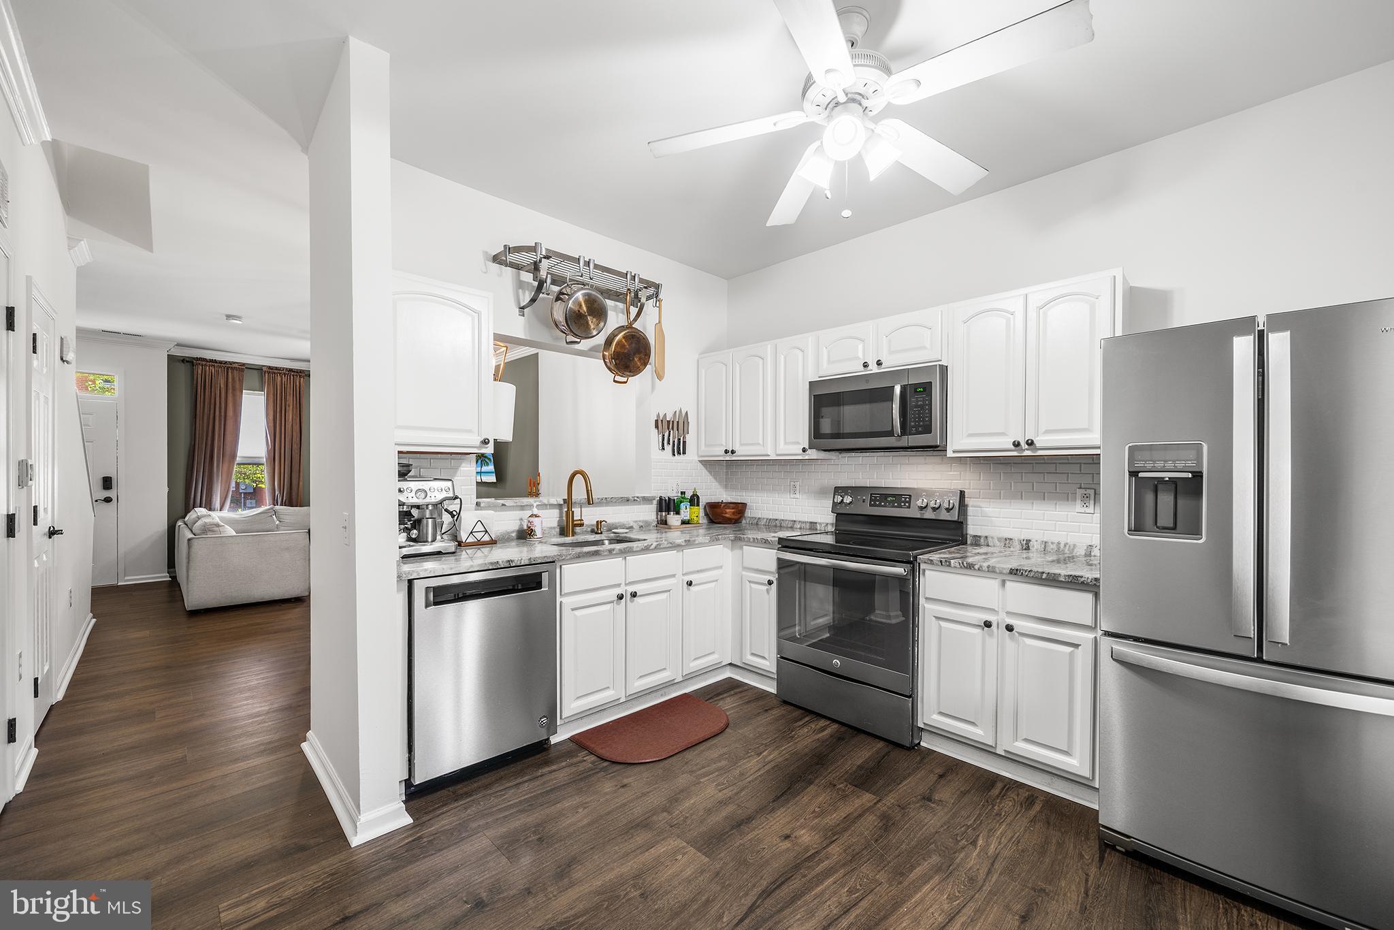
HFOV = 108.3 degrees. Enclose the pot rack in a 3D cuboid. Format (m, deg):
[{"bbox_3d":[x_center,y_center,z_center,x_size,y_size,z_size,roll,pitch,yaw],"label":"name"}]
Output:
[{"bbox_3d":[-0.637,-0.980,2.885,0.940,0.310,0.310,0,0,-42],"label":"pot rack"}]

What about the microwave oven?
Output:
[{"bbox_3d":[1.060,-0.296,2.880,0.755,0.415,0.410,0,0,44],"label":"microwave oven"}]

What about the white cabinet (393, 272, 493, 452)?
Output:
[{"bbox_3d":[-1.238,-0.435,2.369,0.450,0.765,0.330,0,0,-41],"label":"white cabinet"}]

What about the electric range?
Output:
[{"bbox_3d":[0.955,0.745,2.830,0.760,1.200,0.700,0,0,44],"label":"electric range"}]

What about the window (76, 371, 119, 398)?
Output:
[{"bbox_3d":[-6.770,-0.875,5.350,0.820,0.270,0.060,0,0,-41],"label":"window"}]

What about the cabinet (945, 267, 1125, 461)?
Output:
[{"bbox_3d":[1.597,-0.420,2.387,0.665,0.760,0.330,0,0,43],"label":"cabinet"}]

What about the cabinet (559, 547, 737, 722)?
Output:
[{"bbox_3d":[-0.420,0.855,2.980,1.160,0.780,0.600,0,0,-42],"label":"cabinet"}]

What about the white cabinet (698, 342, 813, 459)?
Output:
[{"bbox_3d":[0.475,-0.420,3.500,0.930,0.770,0.330,0,0,44],"label":"white cabinet"}]

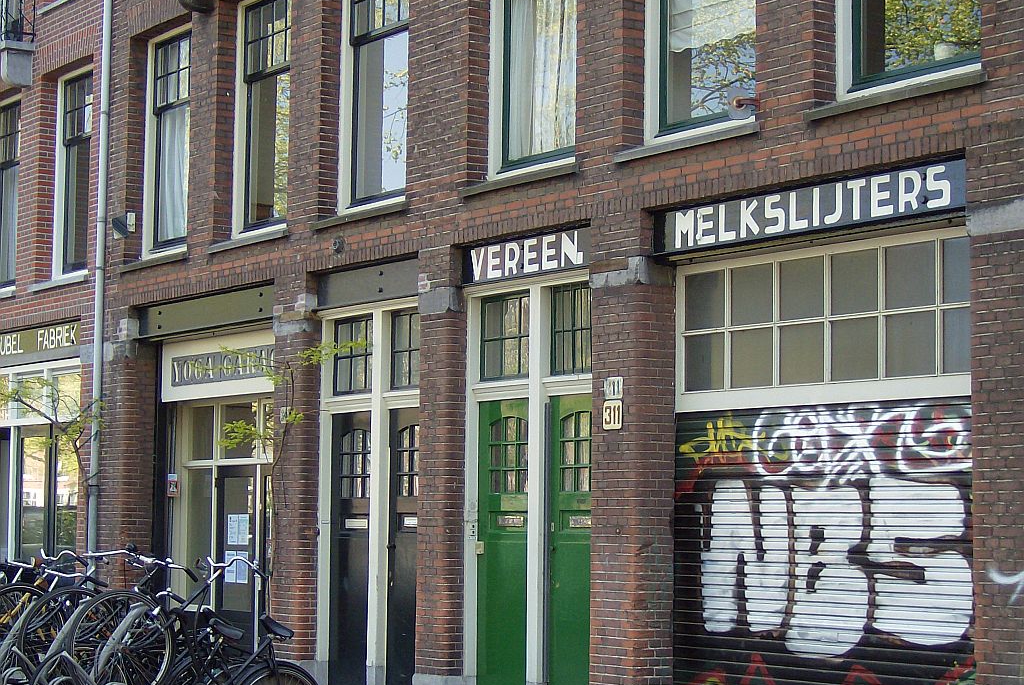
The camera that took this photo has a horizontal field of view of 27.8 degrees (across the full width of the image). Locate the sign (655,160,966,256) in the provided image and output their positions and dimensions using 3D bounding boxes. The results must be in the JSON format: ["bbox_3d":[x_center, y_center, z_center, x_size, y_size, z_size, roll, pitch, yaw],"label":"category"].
[{"bbox_3d":[1.818,-0.810,12.737,0.104,0.298,2.863,4,-6,-35],"label":"sign"}]

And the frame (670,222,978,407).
[{"bbox_3d":[2.000,-0.110,12.877,0.130,0.994,2.869,4,-6,-36],"label":"frame"}]

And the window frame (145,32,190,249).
[{"bbox_3d":[-3.220,-1.960,20.085,0.130,2.223,1.358,4,-6,-35],"label":"window frame"}]

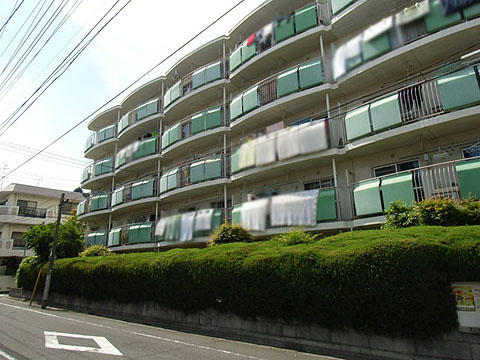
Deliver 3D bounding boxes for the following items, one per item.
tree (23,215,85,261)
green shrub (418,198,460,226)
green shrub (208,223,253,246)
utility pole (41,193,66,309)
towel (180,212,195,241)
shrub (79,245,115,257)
[{"bbox_3d":[-13.094,4.232,23.324,4.000,3.700,3.800,-14,-19,41],"label":"tree"},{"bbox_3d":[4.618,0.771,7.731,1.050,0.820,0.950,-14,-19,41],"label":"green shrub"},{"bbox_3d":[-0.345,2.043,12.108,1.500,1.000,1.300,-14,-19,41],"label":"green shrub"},{"bbox_3d":[-9.369,3.440,16.739,0.270,5.670,0.270,-13,-21,41],"label":"utility pole"},{"bbox_3d":[-2.665,2.360,16.894,1.050,1.400,0.150,-14,-19,41],"label":"towel"},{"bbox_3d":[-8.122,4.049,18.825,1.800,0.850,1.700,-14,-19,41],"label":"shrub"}]

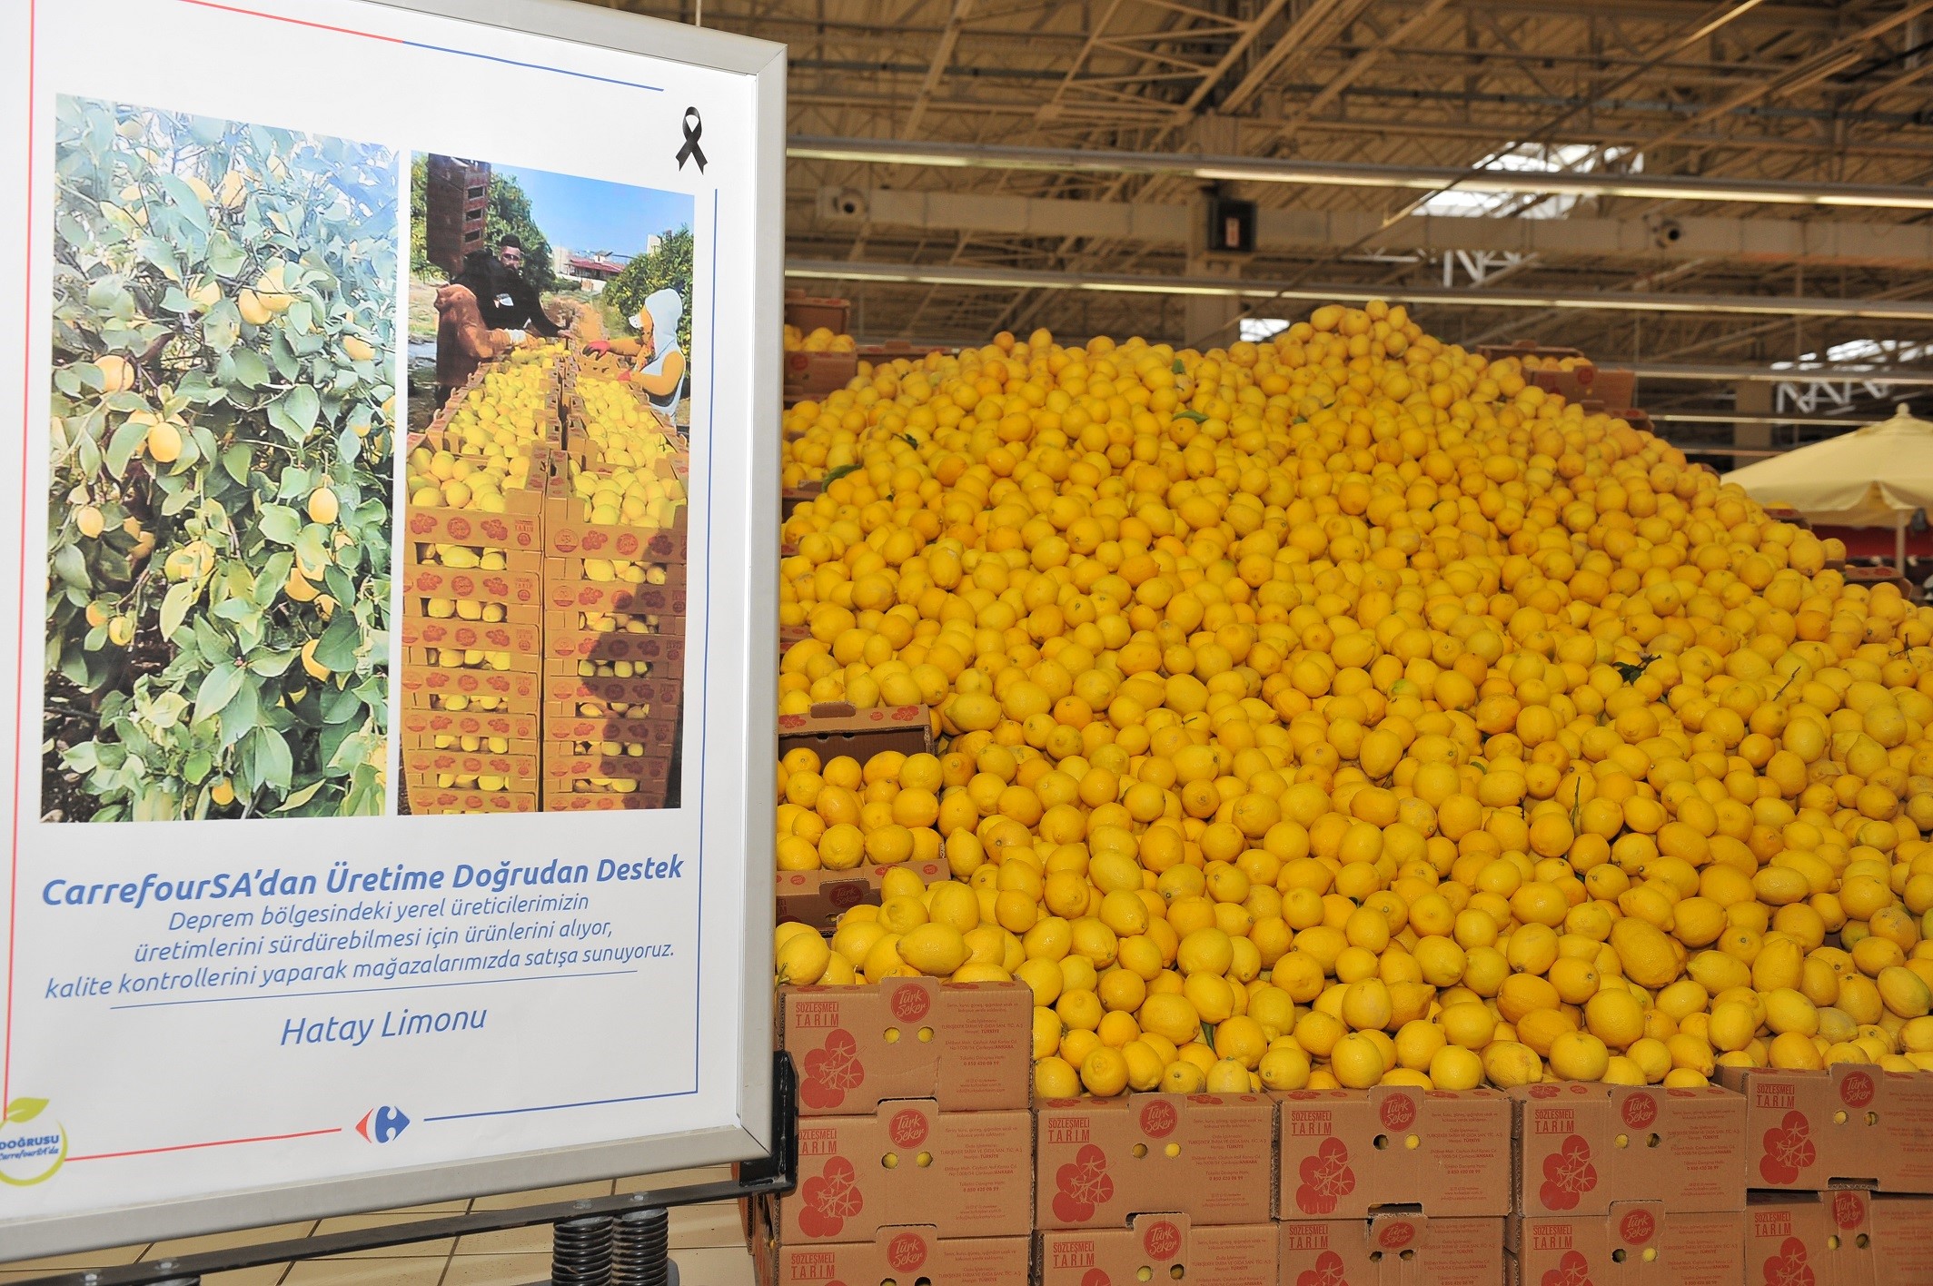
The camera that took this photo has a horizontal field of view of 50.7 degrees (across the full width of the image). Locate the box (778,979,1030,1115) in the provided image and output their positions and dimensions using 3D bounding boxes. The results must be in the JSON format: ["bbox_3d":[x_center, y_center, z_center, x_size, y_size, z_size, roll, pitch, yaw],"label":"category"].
[{"bbox_3d":[-0.093,0.491,2.679,0.300,0.160,0.400,0,1,-7],"label":"box"}]

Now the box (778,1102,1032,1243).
[{"bbox_3d":[-0.098,0.629,2.624,0.300,0.160,0.400,0,1,-8],"label":"box"}]

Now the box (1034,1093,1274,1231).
[{"bbox_3d":[0.213,0.647,2.739,0.300,0.160,0.400,0,1,-7],"label":"box"}]

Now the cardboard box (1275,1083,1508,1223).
[{"bbox_3d":[0.521,0.647,2.782,0.300,0.160,0.400,0,1,-7],"label":"cardboard box"}]

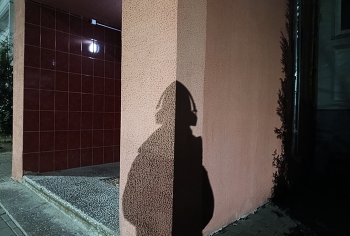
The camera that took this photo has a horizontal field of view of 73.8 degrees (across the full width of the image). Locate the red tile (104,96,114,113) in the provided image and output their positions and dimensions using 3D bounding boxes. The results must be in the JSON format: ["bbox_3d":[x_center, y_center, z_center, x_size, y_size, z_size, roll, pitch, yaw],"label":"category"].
[{"bbox_3d":[-1.174,-0.253,4.149,0.010,0.300,0.200,2,1,43],"label":"red tile"}]

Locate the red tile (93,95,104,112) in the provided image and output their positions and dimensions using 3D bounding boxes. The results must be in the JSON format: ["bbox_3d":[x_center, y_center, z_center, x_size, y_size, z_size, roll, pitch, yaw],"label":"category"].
[{"bbox_3d":[-1.310,-0.251,3.992,0.200,0.300,0.010,0,1,-45],"label":"red tile"}]

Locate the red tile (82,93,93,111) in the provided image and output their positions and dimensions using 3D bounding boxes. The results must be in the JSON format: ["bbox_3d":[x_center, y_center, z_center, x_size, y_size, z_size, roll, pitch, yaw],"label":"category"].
[{"bbox_3d":[-1.459,-0.255,3.866,0.010,0.300,0.200,1,0,44],"label":"red tile"}]

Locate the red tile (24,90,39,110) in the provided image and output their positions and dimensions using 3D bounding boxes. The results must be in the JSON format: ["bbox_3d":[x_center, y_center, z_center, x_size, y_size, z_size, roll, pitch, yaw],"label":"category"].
[{"bbox_3d":[-2.012,-0.257,3.266,0.010,0.300,0.200,2,1,43],"label":"red tile"}]

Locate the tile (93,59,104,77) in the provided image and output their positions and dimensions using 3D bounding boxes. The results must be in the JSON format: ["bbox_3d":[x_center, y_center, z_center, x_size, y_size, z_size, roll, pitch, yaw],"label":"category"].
[{"bbox_3d":[-1.304,-0.856,3.996,0.010,0.300,0.200,2,1,43],"label":"tile"}]

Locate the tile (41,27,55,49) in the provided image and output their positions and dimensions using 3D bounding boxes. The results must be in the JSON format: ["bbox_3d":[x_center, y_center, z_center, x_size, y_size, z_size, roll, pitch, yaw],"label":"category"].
[{"bbox_3d":[-1.858,-1.161,3.403,0.010,0.300,0.200,2,1,43],"label":"tile"}]

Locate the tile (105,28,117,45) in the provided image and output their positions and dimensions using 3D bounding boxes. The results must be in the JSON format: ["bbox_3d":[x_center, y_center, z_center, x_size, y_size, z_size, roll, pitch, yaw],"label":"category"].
[{"bbox_3d":[-1.146,-1.454,4.119,0.200,0.300,0.010,0,1,-45],"label":"tile"}]

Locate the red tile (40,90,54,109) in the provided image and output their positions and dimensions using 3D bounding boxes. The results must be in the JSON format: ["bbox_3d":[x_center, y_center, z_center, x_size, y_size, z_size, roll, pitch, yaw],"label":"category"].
[{"bbox_3d":[-1.877,-0.254,3.426,0.200,0.300,0.010,0,1,-45],"label":"red tile"}]

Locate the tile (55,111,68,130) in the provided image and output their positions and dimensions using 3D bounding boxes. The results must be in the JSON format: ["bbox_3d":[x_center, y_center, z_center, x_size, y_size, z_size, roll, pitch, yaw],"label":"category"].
[{"bbox_3d":[-1.738,0.045,3.563,0.010,0.300,0.200,2,1,43],"label":"tile"}]

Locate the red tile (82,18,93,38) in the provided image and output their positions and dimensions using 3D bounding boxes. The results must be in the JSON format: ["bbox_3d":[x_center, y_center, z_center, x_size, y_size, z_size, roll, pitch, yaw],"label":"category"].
[{"bbox_3d":[-1.442,-1.463,3.861,0.010,0.300,0.200,1,0,44],"label":"red tile"}]

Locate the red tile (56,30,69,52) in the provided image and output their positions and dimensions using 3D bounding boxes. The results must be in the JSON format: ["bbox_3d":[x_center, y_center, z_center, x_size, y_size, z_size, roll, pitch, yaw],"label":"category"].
[{"bbox_3d":[-1.729,-1.161,3.571,0.012,0.300,0.200,1,0,44],"label":"red tile"}]

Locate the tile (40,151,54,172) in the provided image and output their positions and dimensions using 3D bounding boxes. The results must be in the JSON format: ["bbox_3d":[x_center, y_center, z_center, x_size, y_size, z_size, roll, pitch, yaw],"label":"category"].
[{"bbox_3d":[-1.892,0.650,3.434,0.012,0.300,0.200,1,0,44],"label":"tile"}]

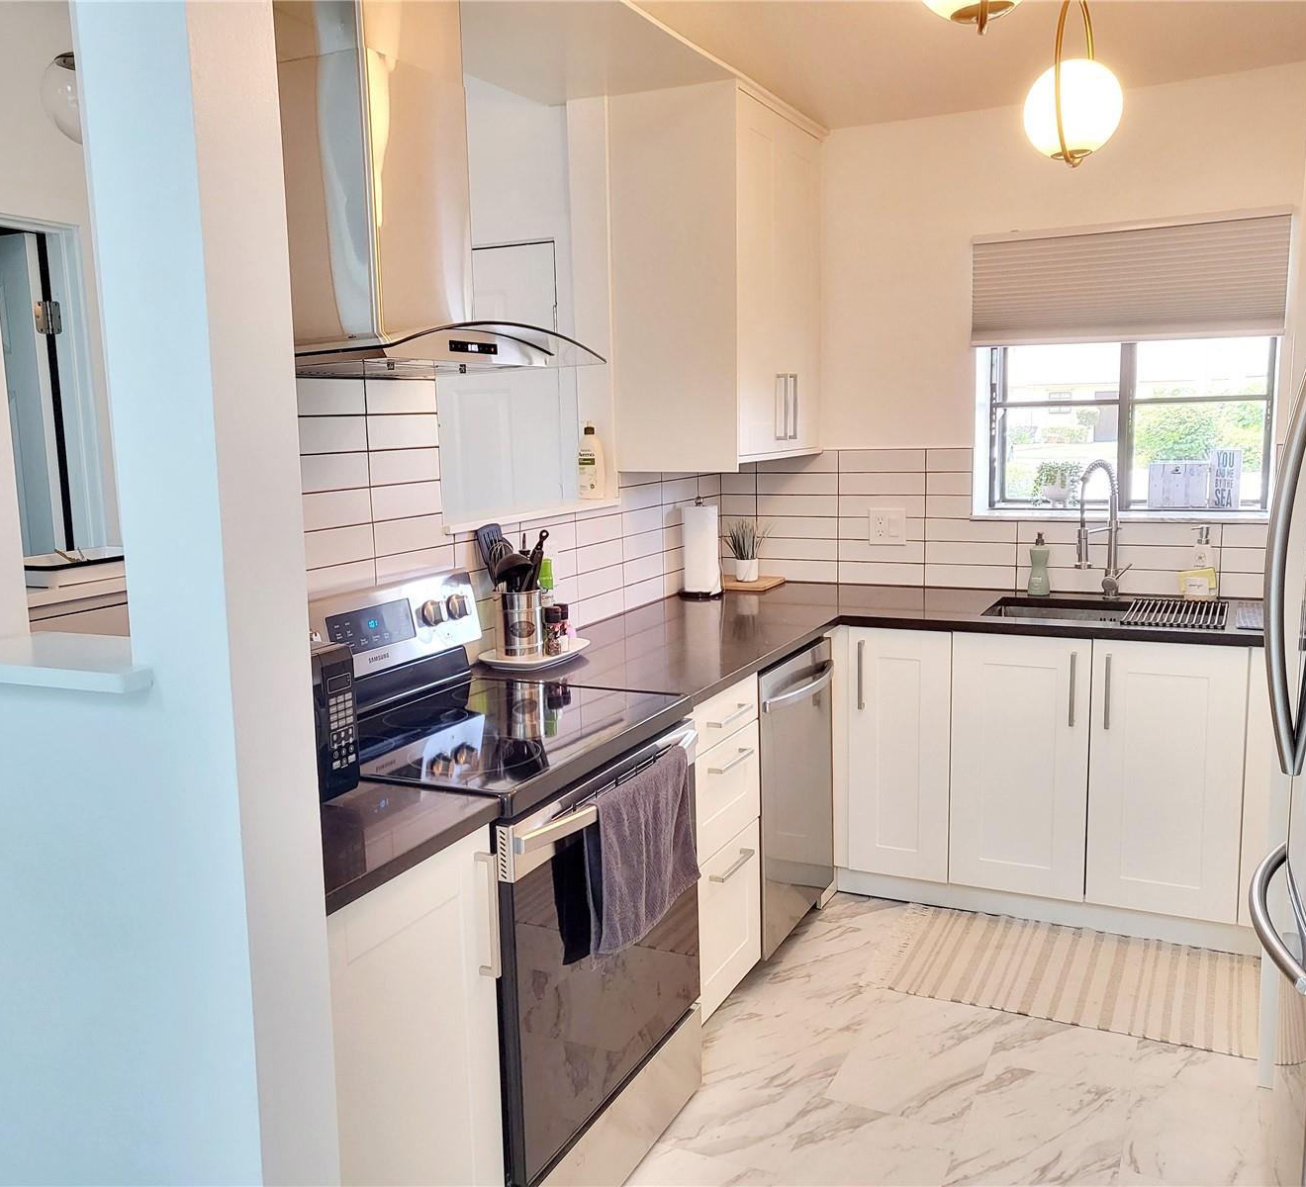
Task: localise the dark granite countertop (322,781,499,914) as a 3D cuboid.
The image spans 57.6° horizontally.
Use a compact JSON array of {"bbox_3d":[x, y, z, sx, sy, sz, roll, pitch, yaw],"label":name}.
[{"bbox_3d":[-0.625,0.368,1.833,0.650,0.030,0.400,3,9,25],"label":"dark granite countertop"}]

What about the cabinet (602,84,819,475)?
[{"bbox_3d":[0.231,-0.962,3.847,0.397,1.094,0.790,3,9,25],"label":"cabinet"}]

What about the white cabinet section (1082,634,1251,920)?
[{"bbox_3d":[1.495,0.475,3.448,0.382,0.760,0.500,2,9,26],"label":"white cabinet section"}]

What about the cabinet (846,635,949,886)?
[{"bbox_3d":[0.867,0.444,3.854,0.311,0.765,0.604,3,9,25],"label":"cabinet"}]

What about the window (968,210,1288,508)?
[{"bbox_3d":[1.500,-0.697,3.815,0.915,0.890,0.170,3,9,25],"label":"window"}]

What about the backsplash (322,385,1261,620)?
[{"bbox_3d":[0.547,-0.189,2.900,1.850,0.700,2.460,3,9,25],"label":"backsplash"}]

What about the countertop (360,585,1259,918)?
[{"bbox_3d":[0.453,0.210,2.723,1.840,0.032,2.950,3,9,25],"label":"countertop"}]

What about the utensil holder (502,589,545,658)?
[{"bbox_3d":[-0.335,0.073,3.045,0.114,0.158,0.114,-1,8,0],"label":"utensil holder"}]

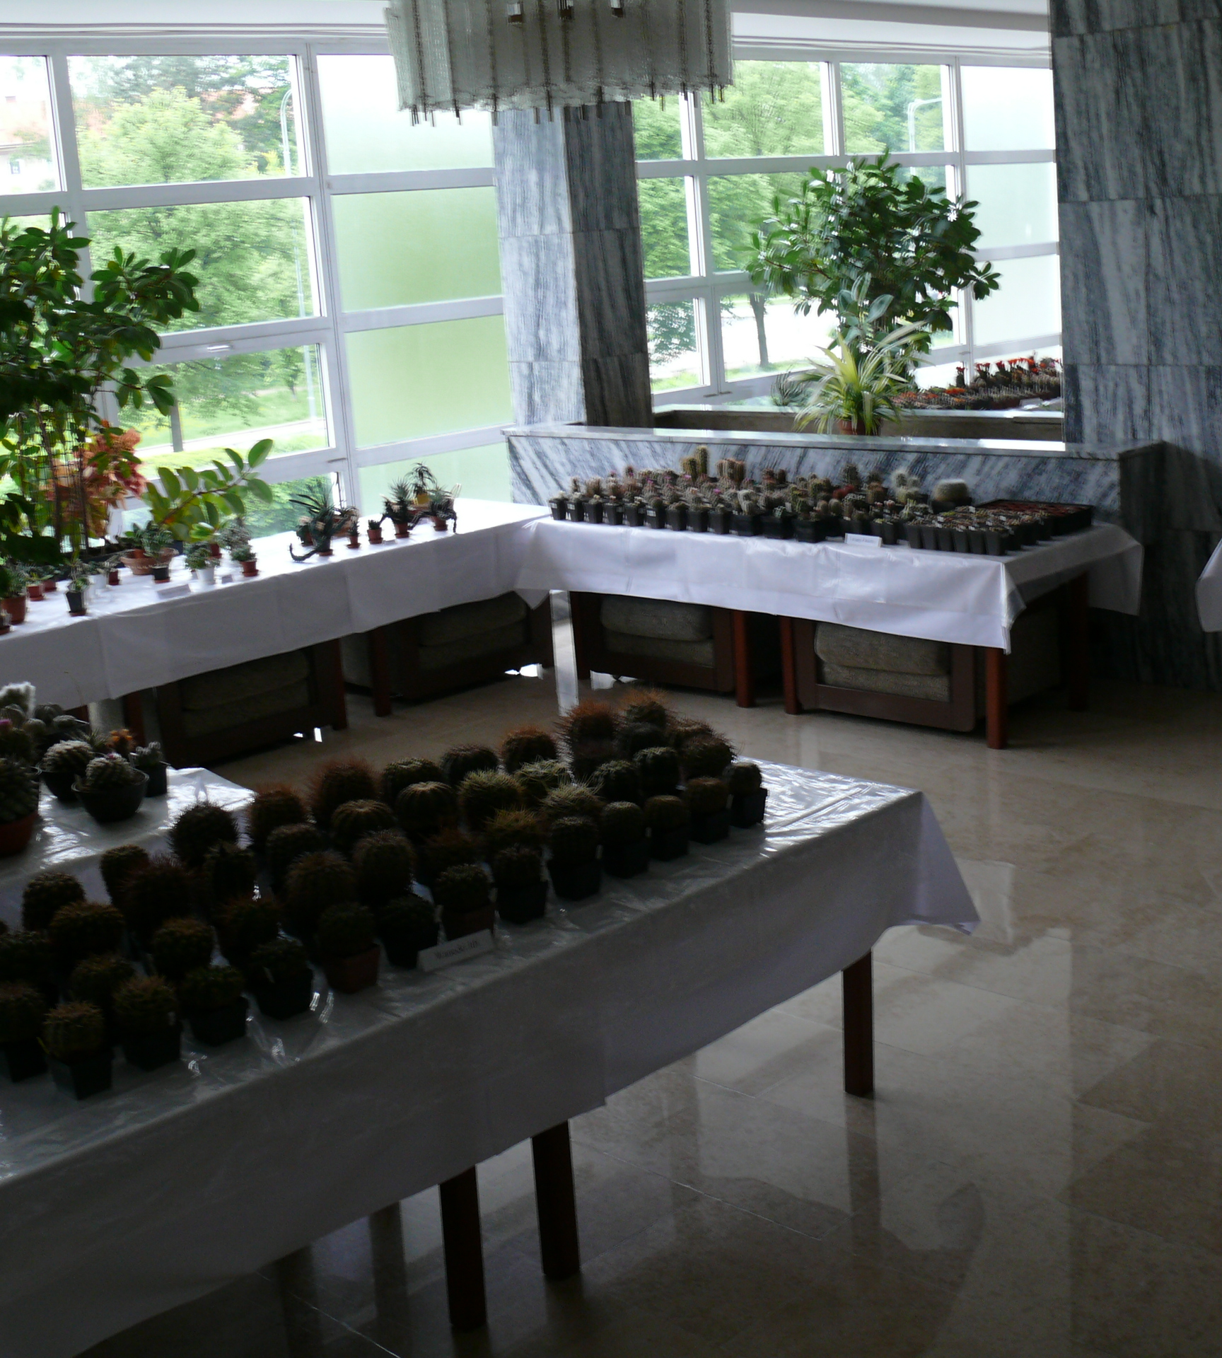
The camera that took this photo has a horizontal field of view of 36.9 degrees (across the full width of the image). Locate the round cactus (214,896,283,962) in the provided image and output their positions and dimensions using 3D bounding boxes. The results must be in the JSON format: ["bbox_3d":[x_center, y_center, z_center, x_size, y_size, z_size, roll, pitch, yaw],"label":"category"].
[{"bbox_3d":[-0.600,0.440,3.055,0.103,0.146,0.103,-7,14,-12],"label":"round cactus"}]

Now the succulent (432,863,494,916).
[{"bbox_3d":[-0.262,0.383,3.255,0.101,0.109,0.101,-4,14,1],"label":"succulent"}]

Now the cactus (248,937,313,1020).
[{"bbox_3d":[-0.540,0.481,2.981,0.102,0.116,0.102,10,20,44],"label":"cactus"}]

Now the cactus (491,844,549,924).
[{"bbox_3d":[-0.168,0.372,3.350,0.087,0.133,0.087,-4,14,1],"label":"cactus"}]

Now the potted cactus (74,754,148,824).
[{"bbox_3d":[-1.130,0.239,4.142,0.165,0.152,0.165,-17,19,-41],"label":"potted cactus"}]

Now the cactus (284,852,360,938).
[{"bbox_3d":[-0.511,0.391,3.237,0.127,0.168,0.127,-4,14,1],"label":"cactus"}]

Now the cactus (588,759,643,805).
[{"bbox_3d":[0.011,0.220,3.878,0.113,0.103,0.113,-4,13,1],"label":"cactus"}]

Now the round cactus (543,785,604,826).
[{"bbox_3d":[-0.079,0.269,3.720,0.121,0.103,0.121,-4,13,1],"label":"round cactus"}]

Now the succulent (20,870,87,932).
[{"bbox_3d":[-1.012,0.409,3.319,0.116,0.127,0.116,-4,13,1],"label":"succulent"}]

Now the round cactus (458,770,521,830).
[{"bbox_3d":[-0.250,0.253,3.787,0.127,0.119,0.127,-4,13,1],"label":"round cactus"}]

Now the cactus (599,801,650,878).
[{"bbox_3d":[0.028,0.308,3.460,0.084,0.139,0.084,-4,14,0],"label":"cactus"}]

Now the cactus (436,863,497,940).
[{"bbox_3d":[-0.258,0.403,3.343,0.099,0.126,0.099,-4,13,1],"label":"cactus"}]

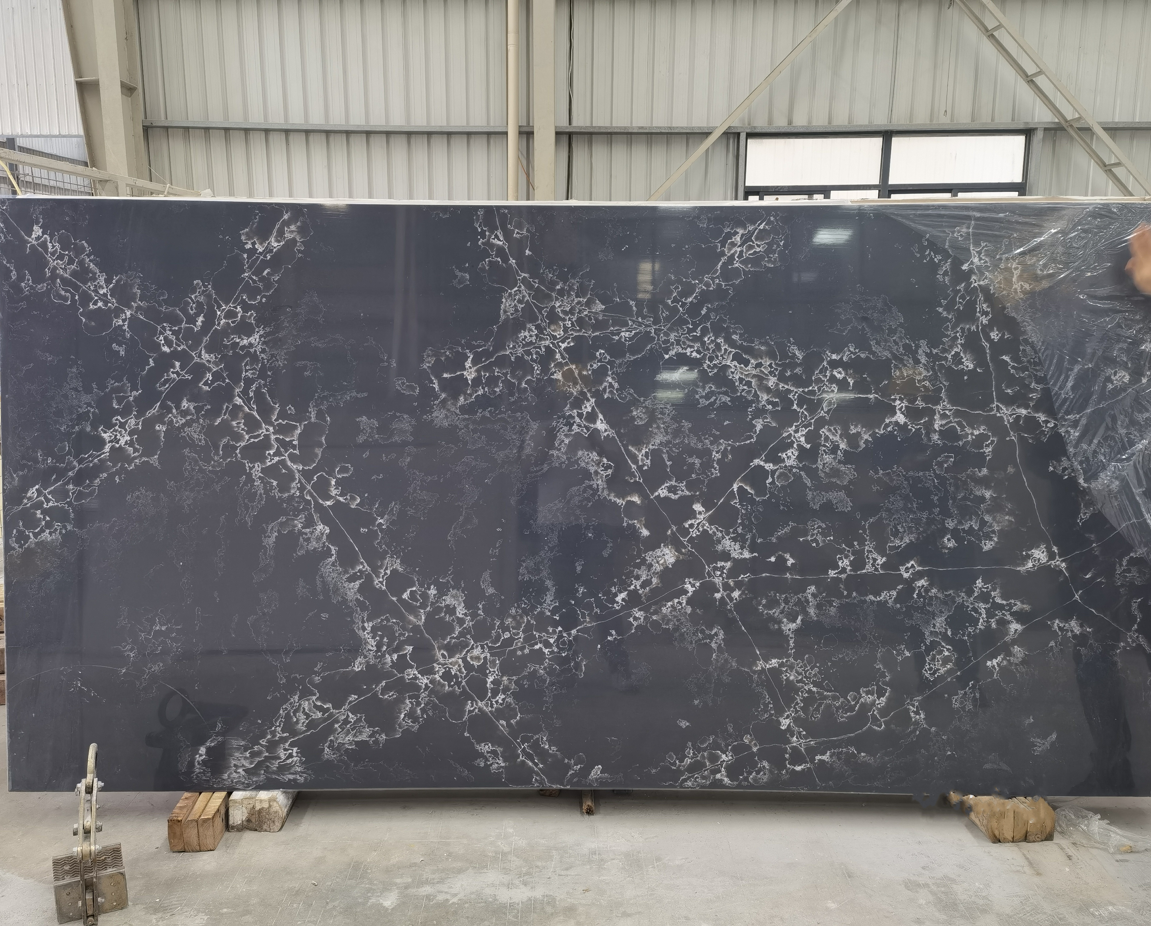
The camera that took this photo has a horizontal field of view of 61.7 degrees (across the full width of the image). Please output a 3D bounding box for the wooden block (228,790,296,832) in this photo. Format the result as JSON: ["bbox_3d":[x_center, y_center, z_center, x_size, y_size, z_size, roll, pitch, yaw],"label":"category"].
[{"bbox_3d":[-0.881,0.933,2.781,0.142,0.095,0.330,0,9,-3],"label":"wooden block"}]

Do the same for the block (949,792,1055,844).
[{"bbox_3d":[1.203,0.952,2.778,0.172,0.088,0.370,0,9,-3],"label":"block"}]

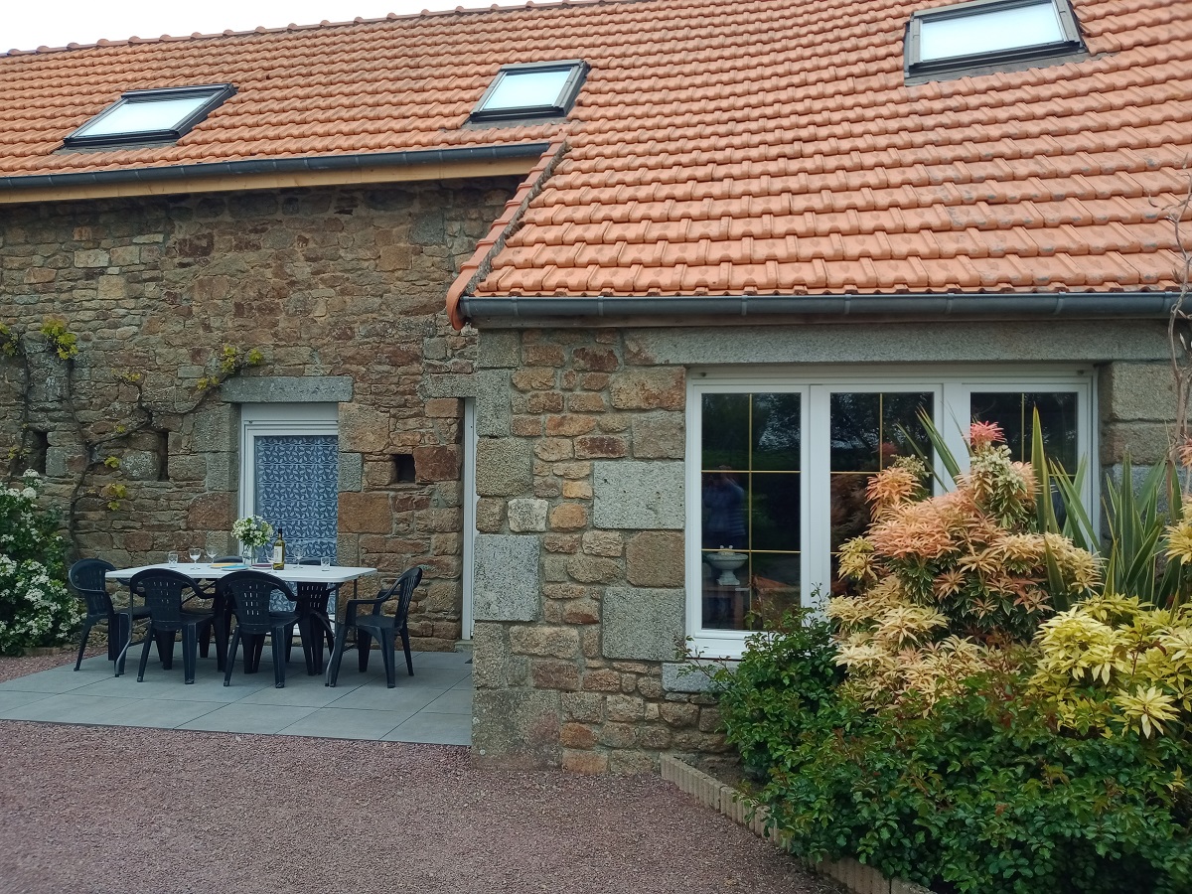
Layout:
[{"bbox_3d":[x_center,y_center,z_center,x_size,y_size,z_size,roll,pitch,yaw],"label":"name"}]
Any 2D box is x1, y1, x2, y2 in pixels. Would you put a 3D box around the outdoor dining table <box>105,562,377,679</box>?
[{"bbox_3d":[-2.552,1.273,6.795,1.790,0.735,0.745,0,-2,9],"label":"outdoor dining table"}]

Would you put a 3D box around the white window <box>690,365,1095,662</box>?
[{"bbox_3d":[1.440,0.327,4.617,1.965,1.460,0.090,0,-2,7],"label":"white window"}]

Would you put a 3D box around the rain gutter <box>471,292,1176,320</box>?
[{"bbox_3d":[1.046,-0.664,4.414,3.435,0.085,0.115,1,-2,7],"label":"rain gutter"}]

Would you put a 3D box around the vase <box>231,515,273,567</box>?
[{"bbox_3d":[-2.608,0.714,7.064,0.290,0.375,0.280,0,-2,9],"label":"vase"}]

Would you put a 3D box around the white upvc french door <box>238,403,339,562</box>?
[{"bbox_3d":[-2.599,0.631,8.064,1.000,2.030,0.090,0,-2,8],"label":"white upvc french door"}]

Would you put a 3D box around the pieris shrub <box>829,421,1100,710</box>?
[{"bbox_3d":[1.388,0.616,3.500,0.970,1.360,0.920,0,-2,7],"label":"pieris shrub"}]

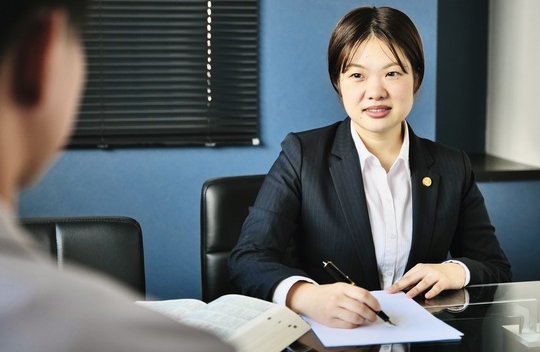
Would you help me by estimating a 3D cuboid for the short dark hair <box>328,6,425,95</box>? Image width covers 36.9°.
[{"bbox_3d":[0.200,-0.220,1.547,0.182,0.185,0.205,0,5,3],"label":"short dark hair"}]

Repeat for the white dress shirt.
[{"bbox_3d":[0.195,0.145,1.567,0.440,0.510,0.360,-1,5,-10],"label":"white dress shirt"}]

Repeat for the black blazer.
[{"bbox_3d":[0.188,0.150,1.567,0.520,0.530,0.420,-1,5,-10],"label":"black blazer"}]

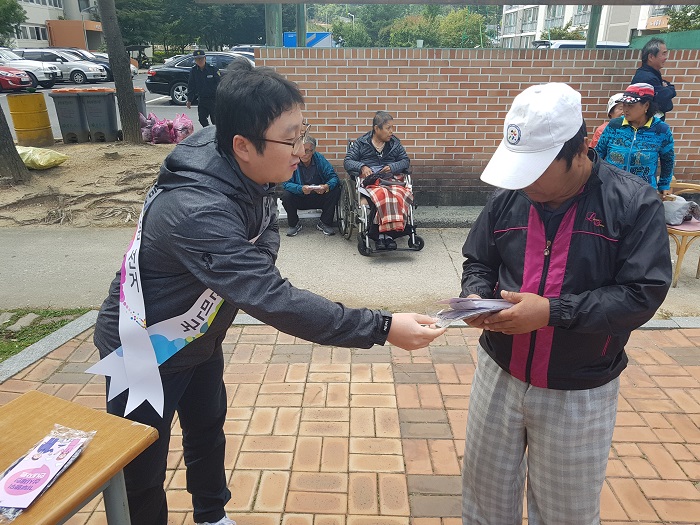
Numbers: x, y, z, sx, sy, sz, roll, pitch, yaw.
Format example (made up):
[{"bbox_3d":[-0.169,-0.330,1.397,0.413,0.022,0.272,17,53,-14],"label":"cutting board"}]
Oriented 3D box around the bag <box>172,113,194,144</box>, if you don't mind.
[{"bbox_3d":[-3.216,-2.608,10.148,0.400,0.550,0.380,0,21,0],"label":"bag"}]

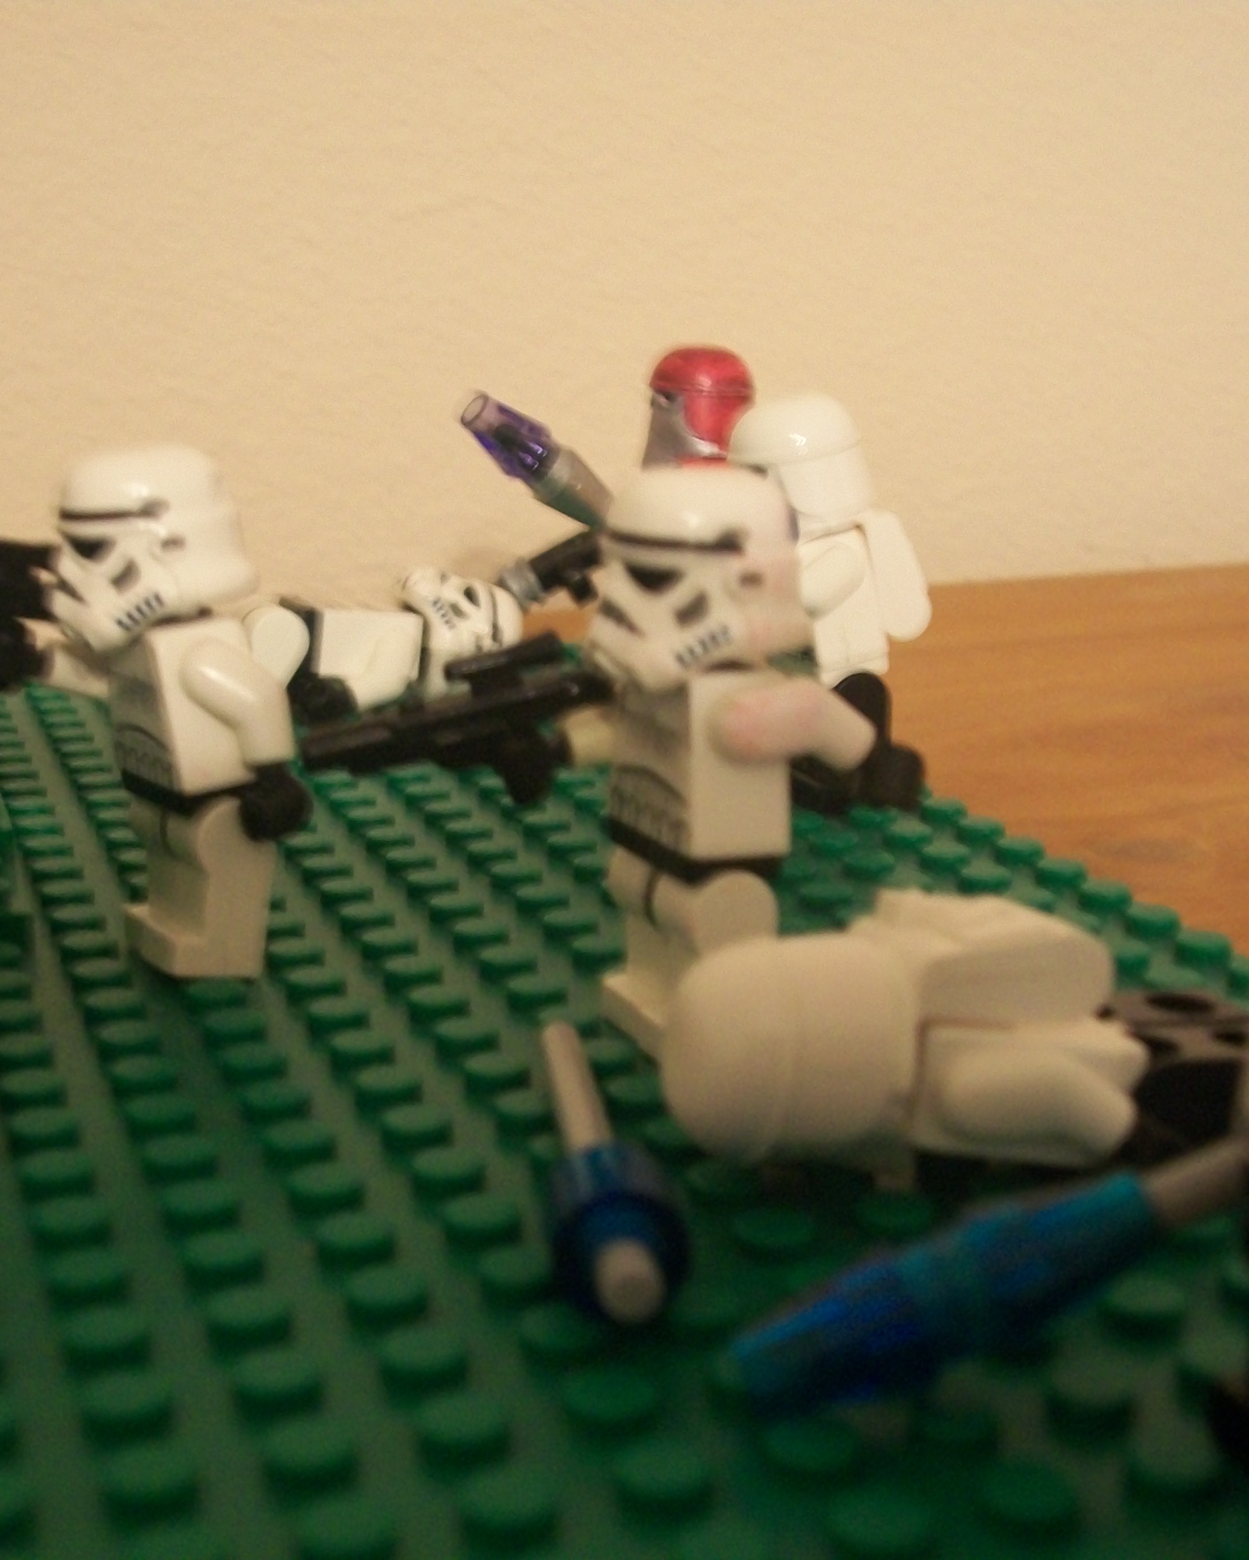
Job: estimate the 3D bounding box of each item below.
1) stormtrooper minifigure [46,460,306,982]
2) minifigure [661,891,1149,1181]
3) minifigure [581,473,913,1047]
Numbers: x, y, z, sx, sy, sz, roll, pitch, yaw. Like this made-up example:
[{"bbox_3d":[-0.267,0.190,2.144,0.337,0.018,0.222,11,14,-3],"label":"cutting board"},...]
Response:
[{"bbox_3d":[-0.038,-0.005,0.196,0.020,0.043,0.023,-7,15,-24],"label":"stormtrooper minifigure"},{"bbox_3d":[0.024,0.017,0.146,0.043,0.016,0.023,5,7,-8],"label":"minifigure"},{"bbox_3d":[0.005,-0.001,0.178,0.021,0.043,0.023,-6,15,-22],"label":"minifigure"}]

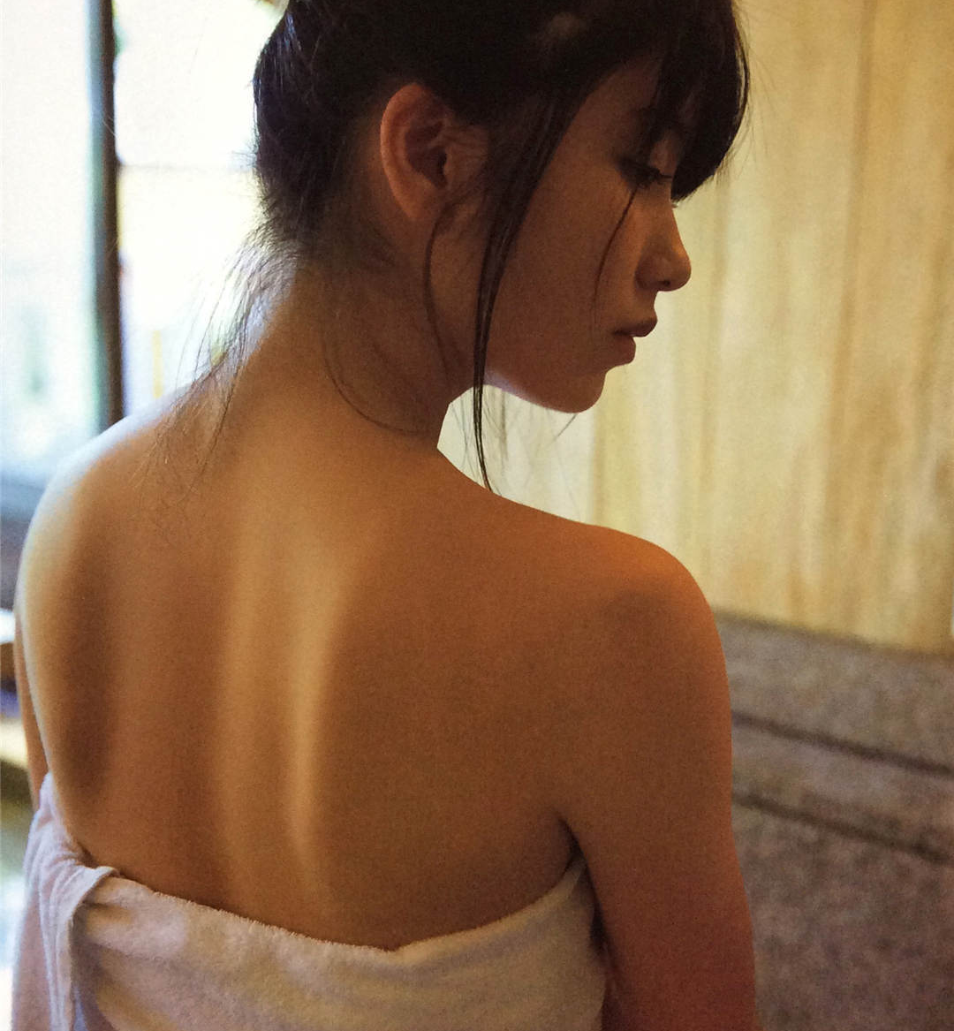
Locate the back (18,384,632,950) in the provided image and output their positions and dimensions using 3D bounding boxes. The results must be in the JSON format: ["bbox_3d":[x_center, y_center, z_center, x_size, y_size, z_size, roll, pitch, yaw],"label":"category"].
[{"bbox_3d":[-0.085,0.077,0.680,0.345,0.300,0.140,5,9,20],"label":"back"}]

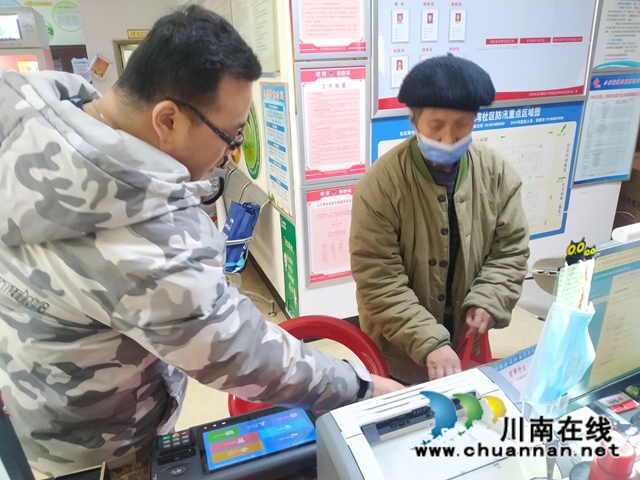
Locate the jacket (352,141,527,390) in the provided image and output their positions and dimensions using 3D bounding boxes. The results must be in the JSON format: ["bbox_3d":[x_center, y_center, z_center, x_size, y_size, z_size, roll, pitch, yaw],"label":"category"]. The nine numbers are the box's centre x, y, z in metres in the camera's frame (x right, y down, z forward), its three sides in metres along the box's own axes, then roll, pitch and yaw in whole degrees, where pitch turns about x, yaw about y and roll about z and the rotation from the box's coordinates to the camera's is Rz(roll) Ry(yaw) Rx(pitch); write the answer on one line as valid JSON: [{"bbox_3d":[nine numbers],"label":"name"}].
[{"bbox_3d":[0.350,0.063,1.300,0.520,0.750,0.420,0,24,7],"label":"jacket"}]

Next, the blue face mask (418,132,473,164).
[{"bbox_3d":[0.330,-0.235,1.165,0.140,0.090,0.080,0,39,7],"label":"blue face mask"}]

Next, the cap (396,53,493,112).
[{"bbox_3d":[0.331,-0.406,1.160,0.250,0.135,0.265,0,35,7],"label":"cap"}]

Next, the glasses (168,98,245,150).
[{"bbox_3d":[-0.189,-0.167,0.627,0.138,0.046,0.142,38,0,-27],"label":"glasses"}]

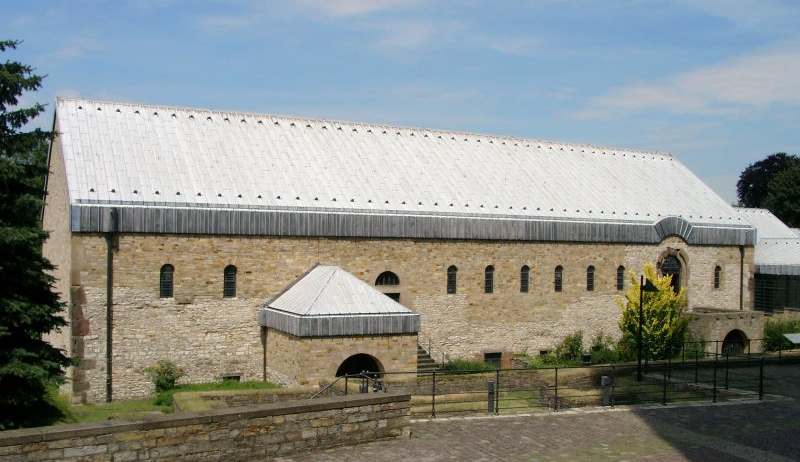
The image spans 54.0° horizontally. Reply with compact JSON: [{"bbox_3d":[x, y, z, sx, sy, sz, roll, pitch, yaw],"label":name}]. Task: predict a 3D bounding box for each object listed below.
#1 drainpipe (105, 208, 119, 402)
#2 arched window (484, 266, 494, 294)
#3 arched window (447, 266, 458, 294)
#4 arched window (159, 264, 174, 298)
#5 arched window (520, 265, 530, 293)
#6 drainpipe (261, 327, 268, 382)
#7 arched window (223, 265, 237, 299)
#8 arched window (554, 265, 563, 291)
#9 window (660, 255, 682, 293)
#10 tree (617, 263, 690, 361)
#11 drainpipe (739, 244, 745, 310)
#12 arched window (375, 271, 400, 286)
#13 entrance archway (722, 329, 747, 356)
[{"bbox_3d":[-12.938,3.274,35.178,0.572,8.703,0.420,1,-2,-28],"label":"drainpipe"},{"bbox_3d":[5.210,2.820,45.593,0.640,1.600,0.270,1,-1,-28],"label":"arched window"},{"bbox_3d":[2.890,2.720,43.861,0.590,1.591,0.280,1,-2,-28],"label":"arched window"},{"bbox_3d":[-10.871,2.335,36.639,0.632,1.565,0.280,1,-2,-28],"label":"arched window"},{"bbox_3d":[7.471,2.881,46.776,0.640,1.600,0.270,1,-1,-28],"label":"arched window"},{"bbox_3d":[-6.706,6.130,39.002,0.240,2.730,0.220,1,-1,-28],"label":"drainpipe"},{"bbox_3d":[-8.235,2.442,38.021,0.622,1.576,0.280,1,-2,-28],"label":"arched window"},{"bbox_3d":[9.528,2.877,47.345,0.590,1.573,0.280,1,-2,-28],"label":"arched window"},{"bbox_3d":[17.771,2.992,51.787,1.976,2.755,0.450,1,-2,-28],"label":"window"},{"bbox_3d":[15.631,5.013,48.453,4.300,5.900,4.200,1,-1,-28],"label":"tree"},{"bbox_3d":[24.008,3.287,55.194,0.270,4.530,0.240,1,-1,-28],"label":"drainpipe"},{"bbox_3d":[-0.709,2.535,41.997,1.475,0.745,0.300,1,-2,-28],"label":"arched window"},{"bbox_3d":[21.932,7.319,51.446,2.350,1.780,0.500,1,-1,-28],"label":"entrance archway"}]

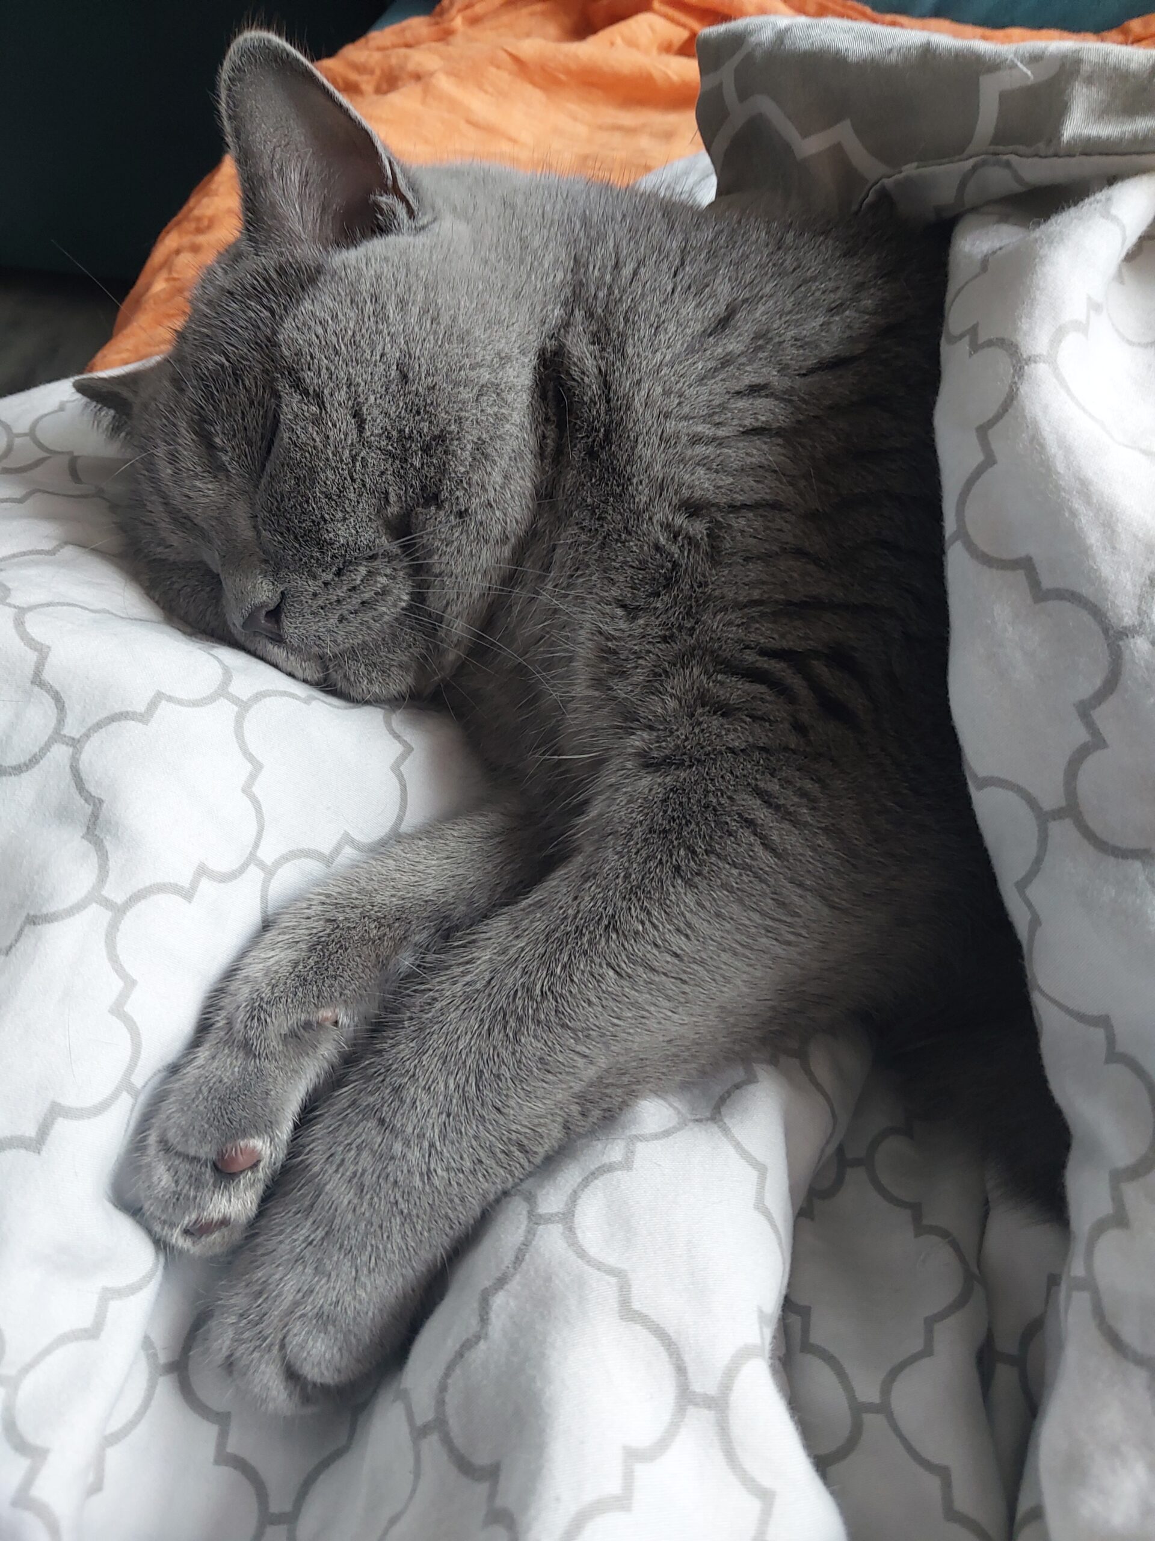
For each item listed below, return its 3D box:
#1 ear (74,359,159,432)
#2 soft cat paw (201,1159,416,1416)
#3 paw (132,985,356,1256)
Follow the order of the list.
[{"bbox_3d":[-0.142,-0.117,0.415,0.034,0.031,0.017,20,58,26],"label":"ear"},{"bbox_3d":[-0.061,0.122,0.320,0.042,0.034,0.057,20,62,15],"label":"soft cat paw"},{"bbox_3d":[-0.084,0.090,0.340,0.036,0.036,0.062,36,63,-20],"label":"paw"}]

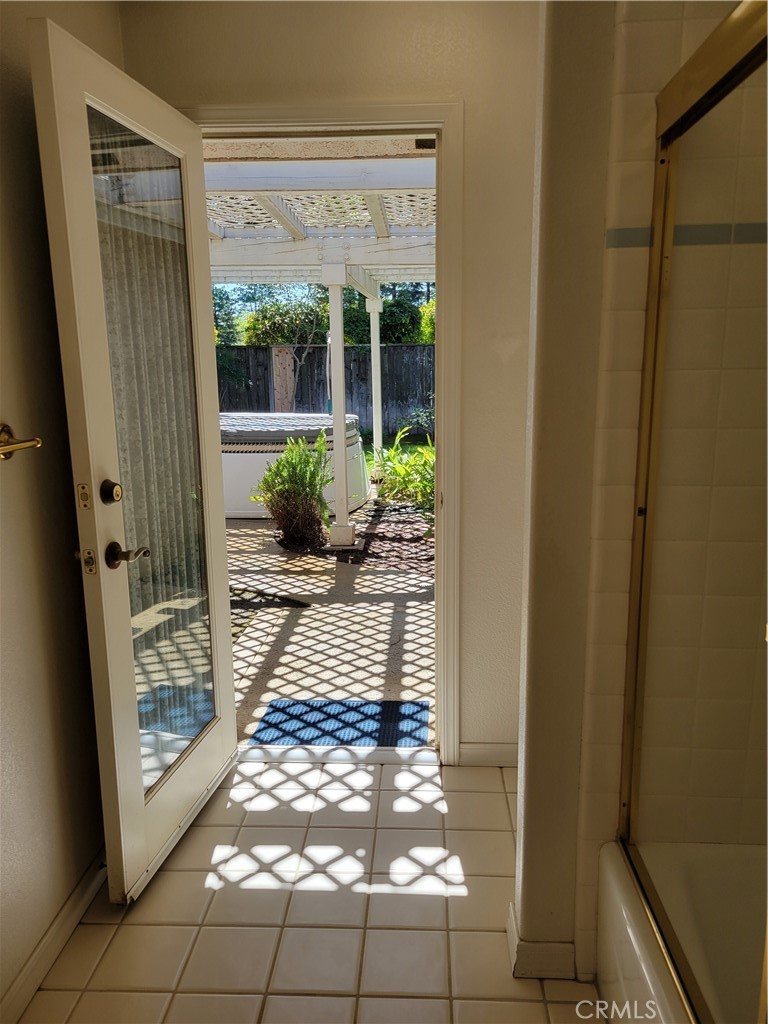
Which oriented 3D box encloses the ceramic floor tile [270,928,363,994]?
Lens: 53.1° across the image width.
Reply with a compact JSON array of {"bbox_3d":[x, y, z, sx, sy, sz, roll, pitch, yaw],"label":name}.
[{"bbox_3d":[-0.152,1.041,1.781,0.199,0.010,0.199,0,11,3],"label":"ceramic floor tile"}]

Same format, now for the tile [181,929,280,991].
[{"bbox_3d":[-0.354,1.042,1.791,0.199,0.010,0.199,0,11,3],"label":"tile"}]

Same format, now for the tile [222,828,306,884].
[{"bbox_3d":[-0.331,0.960,2.185,0.198,0.010,0.198,0,12,3],"label":"tile"}]

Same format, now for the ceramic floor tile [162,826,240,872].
[{"bbox_3d":[-0.535,0.967,2.209,0.199,0.010,0.199,0,11,3],"label":"ceramic floor tile"}]

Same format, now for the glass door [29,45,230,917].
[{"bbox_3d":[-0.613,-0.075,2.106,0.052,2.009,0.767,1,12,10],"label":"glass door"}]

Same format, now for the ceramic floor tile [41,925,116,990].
[{"bbox_3d":[-0.710,1.045,1.810,0.103,0.010,0.199,0,11,3],"label":"ceramic floor tile"}]

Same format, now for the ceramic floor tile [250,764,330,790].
[{"bbox_3d":[-0.312,0.883,2.559,0.198,0.010,0.155,0,12,3],"label":"ceramic floor tile"}]

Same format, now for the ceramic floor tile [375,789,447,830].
[{"bbox_3d":[0.082,0.925,2.380,0.199,0.010,0.199,0,11,3],"label":"ceramic floor tile"}]

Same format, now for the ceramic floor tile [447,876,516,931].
[{"bbox_3d":[0.264,0.999,1.955,0.198,0.010,0.198,0,12,3],"label":"ceramic floor tile"}]

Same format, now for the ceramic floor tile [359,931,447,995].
[{"bbox_3d":[0.051,1.052,1.791,0.197,0.010,0.197,-1,12,3],"label":"ceramic floor tile"}]

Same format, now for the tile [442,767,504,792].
[{"bbox_3d":[0.293,0.882,2.527,0.198,0.010,0.155,0,12,3],"label":"tile"}]

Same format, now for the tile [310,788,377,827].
[{"bbox_3d":[-0.119,0.919,2.372,0.198,0.010,0.198,0,12,3],"label":"tile"}]

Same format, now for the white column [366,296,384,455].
[{"bbox_3d":[-0.080,-1.377,8.809,0.180,2.051,0.180,-1,12,3],"label":"white column"}]

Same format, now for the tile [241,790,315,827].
[{"bbox_3d":[-0.322,0.928,2.401,0.199,0.010,0.199,0,11,3],"label":"tile"}]

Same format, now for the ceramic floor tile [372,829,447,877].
[{"bbox_3d":[0.072,0.964,2.176,0.199,0.010,0.199,0,11,3],"label":"ceramic floor tile"}]

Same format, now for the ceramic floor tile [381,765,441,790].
[{"bbox_3d":[0.092,0.893,2.570,0.197,0.010,0.151,-1,12,3],"label":"ceramic floor tile"}]

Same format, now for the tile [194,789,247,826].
[{"bbox_3d":[-0.523,0.920,2.393,0.198,0.010,0.198,0,12,3],"label":"tile"}]

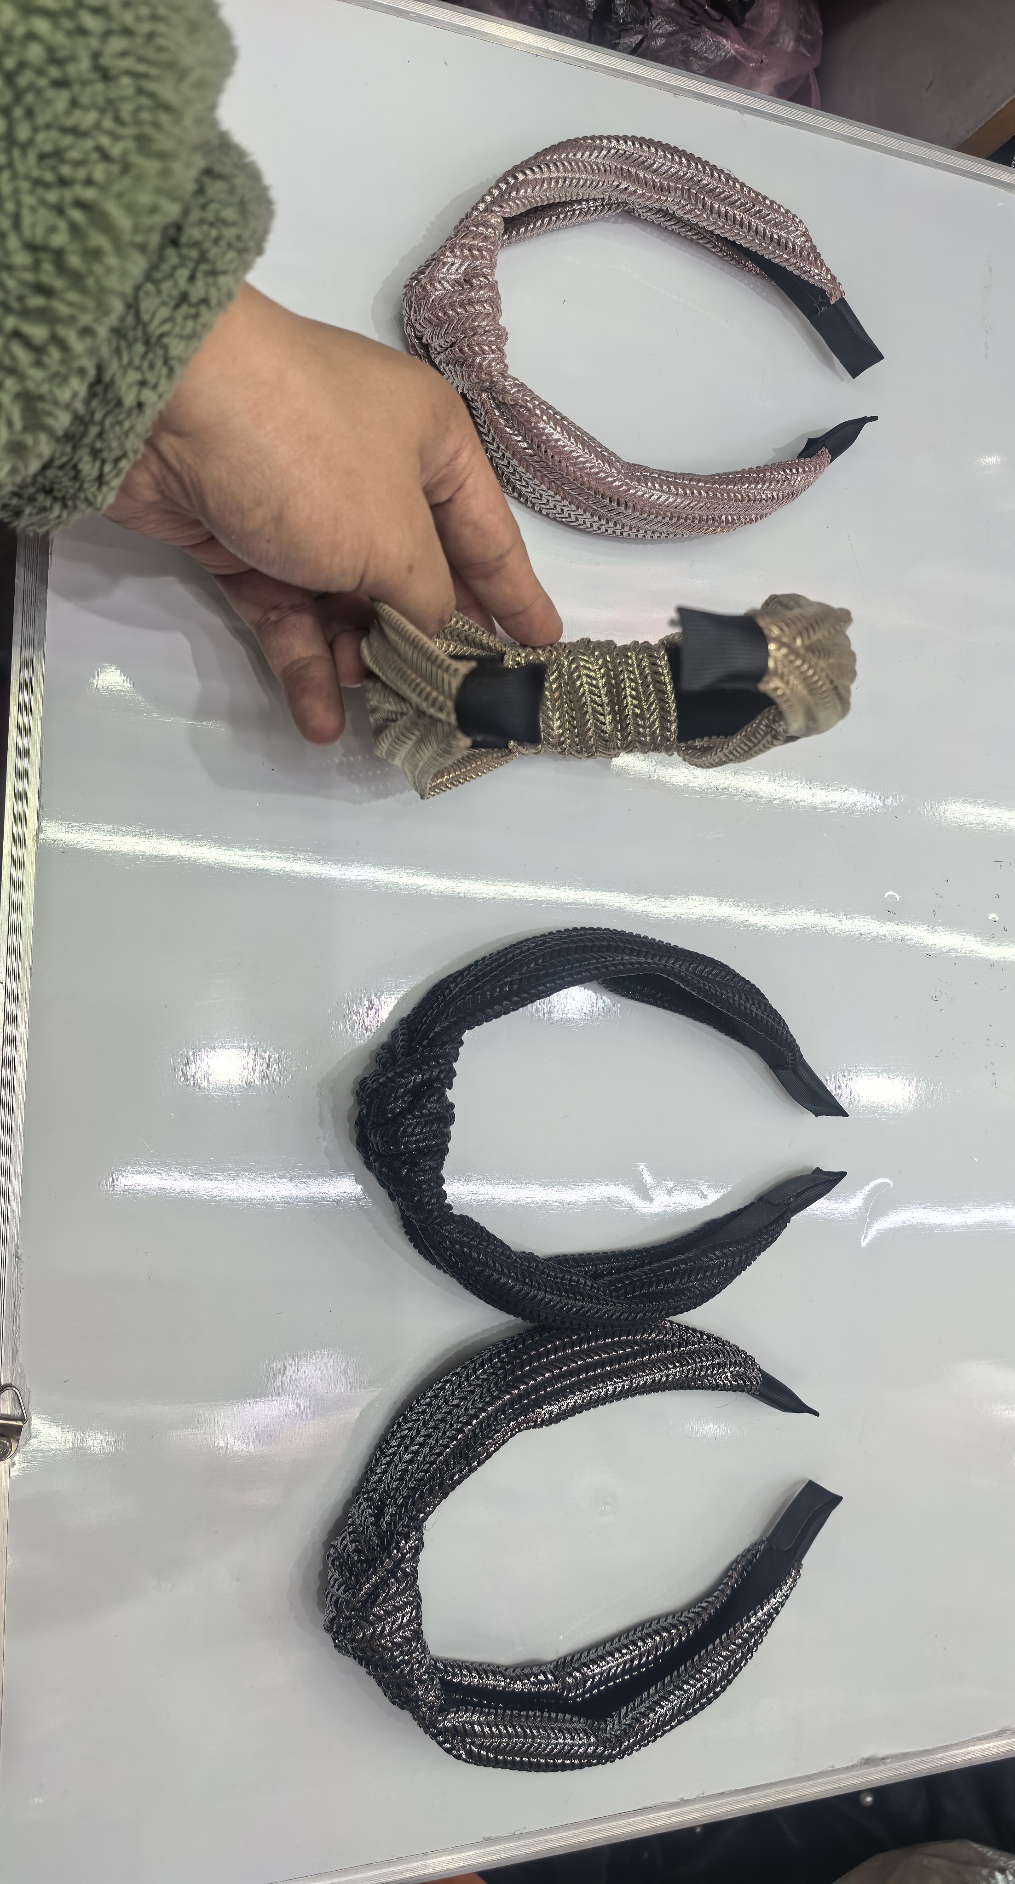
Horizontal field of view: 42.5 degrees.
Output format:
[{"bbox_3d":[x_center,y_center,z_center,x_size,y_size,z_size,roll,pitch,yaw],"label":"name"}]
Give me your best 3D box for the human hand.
[{"bbox_3d":[-0.044,-0.107,0.325,0.130,0.075,0.092,22,97,-31],"label":"human hand"}]

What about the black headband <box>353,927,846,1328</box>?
[{"bbox_3d":[0.038,0.059,0.424,0.177,0.045,0.130,2,87,-20],"label":"black headband"}]

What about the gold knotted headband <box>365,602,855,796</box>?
[{"bbox_3d":[0.027,-0.069,0.356,0.131,0.176,0.047,-7,99,5],"label":"gold knotted headband"}]

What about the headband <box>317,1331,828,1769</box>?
[{"bbox_3d":[0.032,0.187,0.417,0.181,0.045,0.130,-9,91,-20],"label":"headband"}]

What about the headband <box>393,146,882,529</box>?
[{"bbox_3d":[0.053,-0.200,0.439,0.178,0.045,0.130,1,88,-20],"label":"headband"}]

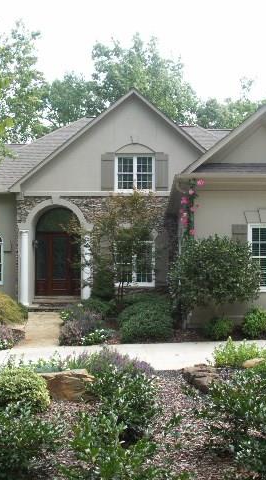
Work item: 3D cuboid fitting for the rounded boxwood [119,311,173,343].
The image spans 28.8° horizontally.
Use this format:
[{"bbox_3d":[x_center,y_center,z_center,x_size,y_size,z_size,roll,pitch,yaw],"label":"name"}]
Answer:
[{"bbox_3d":[0.360,2.279,13.800,1.420,0.850,1.250,0,-1,-4],"label":"rounded boxwood"}]

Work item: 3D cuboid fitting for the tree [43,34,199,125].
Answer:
[{"bbox_3d":[-0.661,-5.600,36.000,10.500,16.800,9.500,0,0,0],"label":"tree"}]

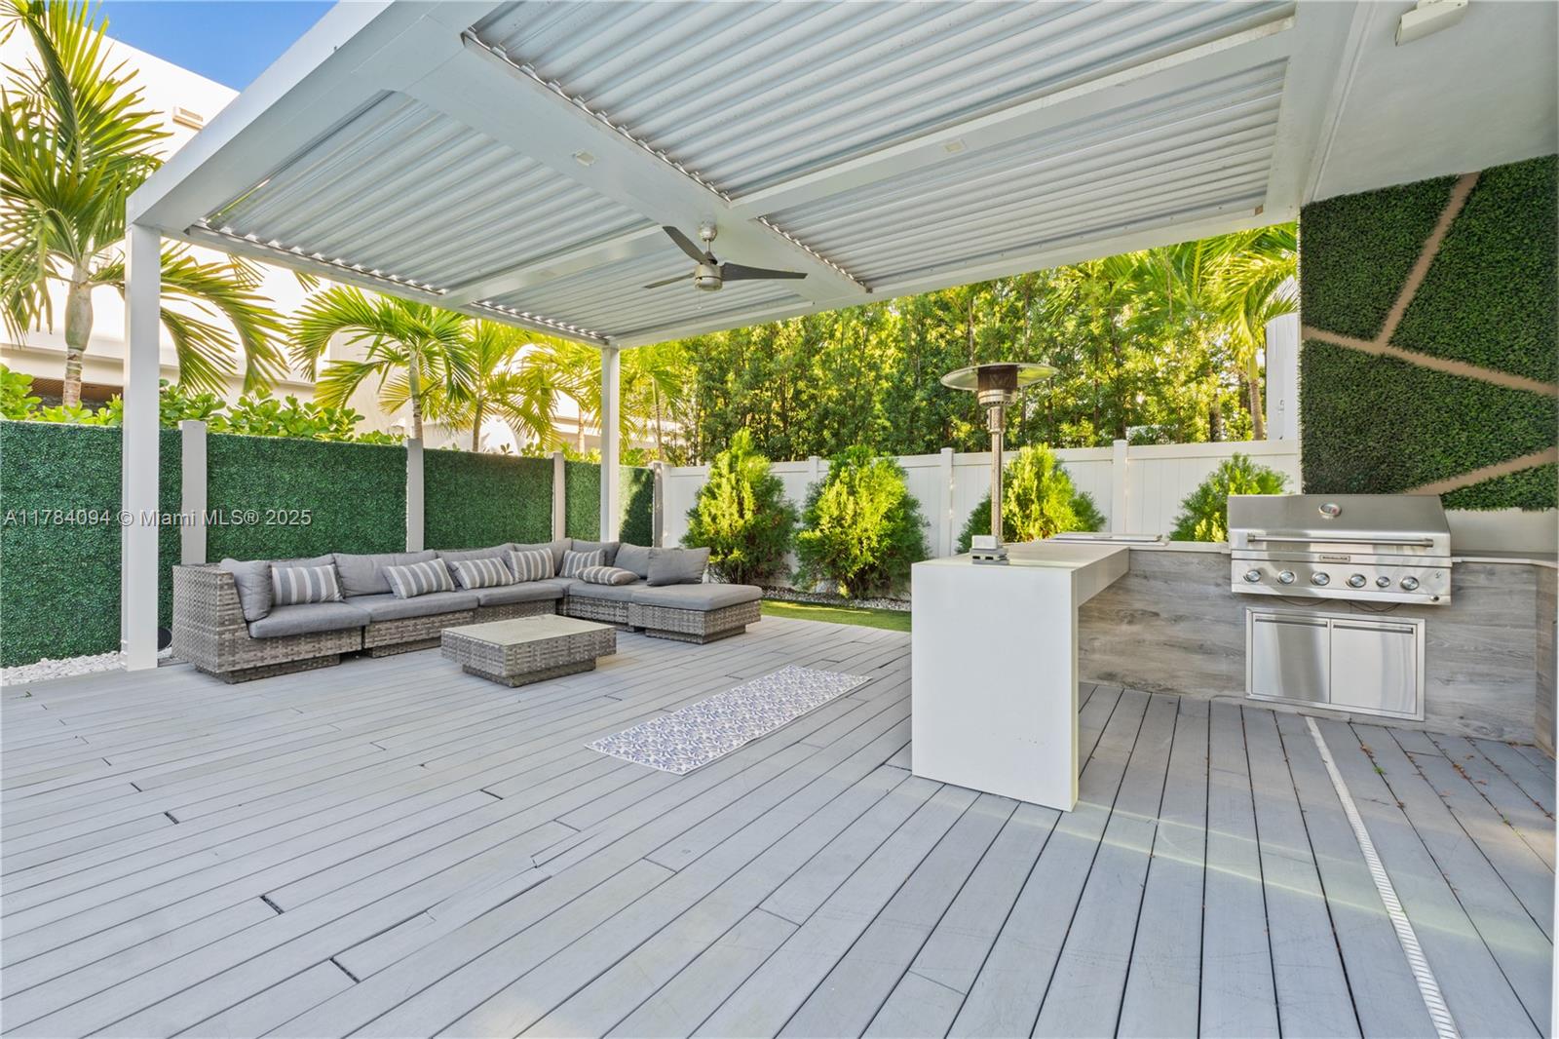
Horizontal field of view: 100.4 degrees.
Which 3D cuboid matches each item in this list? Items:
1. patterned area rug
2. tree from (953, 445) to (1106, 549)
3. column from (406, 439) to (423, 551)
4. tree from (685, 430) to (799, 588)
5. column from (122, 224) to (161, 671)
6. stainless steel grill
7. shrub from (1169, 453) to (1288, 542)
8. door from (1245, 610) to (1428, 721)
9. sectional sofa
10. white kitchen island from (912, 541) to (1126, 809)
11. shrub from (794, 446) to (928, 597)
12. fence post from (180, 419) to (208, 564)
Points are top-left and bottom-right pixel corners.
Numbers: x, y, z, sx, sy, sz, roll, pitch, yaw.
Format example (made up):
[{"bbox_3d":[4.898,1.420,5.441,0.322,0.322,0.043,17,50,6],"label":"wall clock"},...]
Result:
[{"bbox_3d":[-0.158,1.063,3.719,0.633,0.009,1.896,1,1,34],"label":"patterned area rug"},{"bbox_3d":[2.621,0.129,6.768,1.523,1.826,1.232,1,1,34],"label":"tree"},{"bbox_3d":[-3.906,0.096,6.957,0.127,1.859,0.127,1,1,34],"label":"column"},{"bbox_3d":[-0.541,-0.103,8.886,1.546,2.218,1.232,1,1,34],"label":"tree"},{"bbox_3d":[-4.520,-0.504,4.576,0.153,3.102,0.155,1,1,34],"label":"column"},{"bbox_3d":[3.090,0.141,3.668,0.896,0.562,0.638,1,1,34],"label":"stainless steel grill"},{"bbox_3d":[4.085,0.241,5.787,1.344,1.635,1.176,1,1,34],"label":"shrub"},{"bbox_3d":[2.982,0.768,3.512,0.738,0.514,0.034,1,1,34],"label":"door"},{"bbox_3d":[-2.188,0.650,5.269,2.582,0.784,3.511,1,1,34],"label":"sectional sofa"},{"bbox_3d":[1.375,0.629,3.405,0.626,0.893,1.964,1,1,34],"label":"white kitchen island"},{"bbox_3d":[0.981,0.071,7.867,1.546,1.904,1.232,1,1,34],"label":"shrub"},{"bbox_3d":[-4.962,0.111,5.502,0.135,1.879,0.140,1,1,34],"label":"fence post"}]

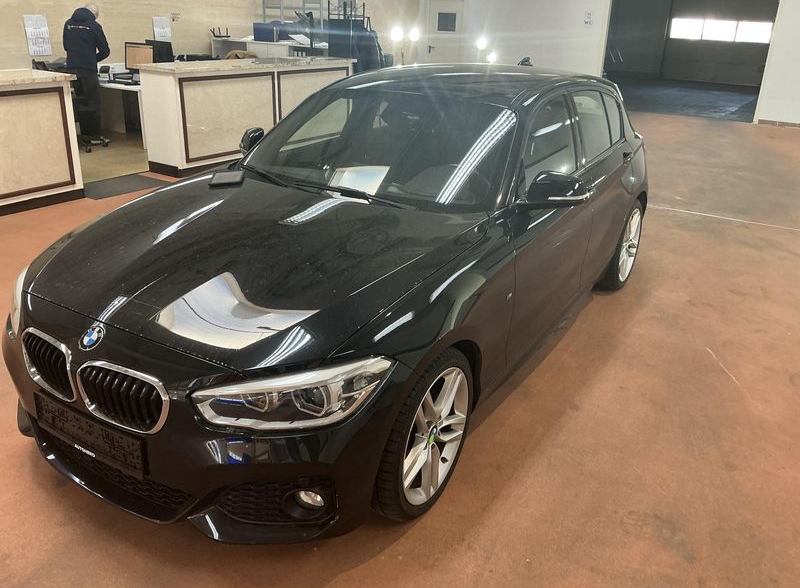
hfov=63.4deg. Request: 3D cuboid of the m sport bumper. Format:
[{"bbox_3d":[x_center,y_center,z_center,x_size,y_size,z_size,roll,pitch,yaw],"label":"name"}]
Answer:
[{"bbox_3d":[-0.871,0.326,2.251,1.750,0.580,0.500,15,26,29],"label":"m sport bumper"}]

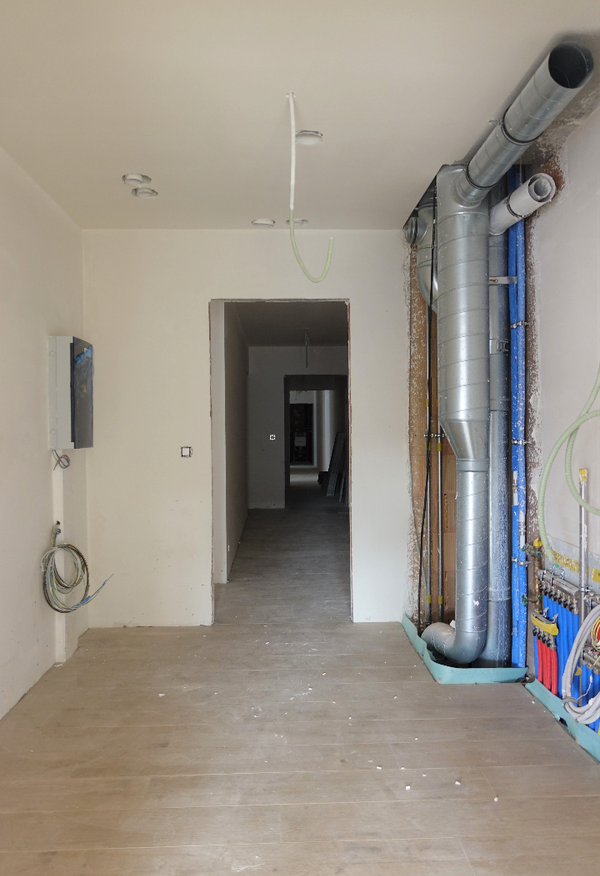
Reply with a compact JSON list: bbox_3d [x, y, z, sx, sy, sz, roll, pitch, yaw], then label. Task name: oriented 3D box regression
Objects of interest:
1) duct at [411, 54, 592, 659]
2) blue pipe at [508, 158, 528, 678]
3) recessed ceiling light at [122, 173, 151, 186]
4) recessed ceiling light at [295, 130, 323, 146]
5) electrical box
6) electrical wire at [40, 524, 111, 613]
[{"bbox_3d":[0.848,-0.071,2.720,0.360,2.580,1.420,-1,1,-2],"label":"duct"},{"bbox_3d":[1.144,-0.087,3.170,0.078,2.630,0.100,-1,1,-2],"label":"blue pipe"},{"bbox_3d":[-0.845,-1.344,3.129,0.145,0.045,0.145,-1,1,-2],"label":"recessed ceiling light"},{"bbox_3d":[0.033,-1.346,2.699,0.137,0.040,0.137,-1,1,-2],"label":"recessed ceiling light"},{"bbox_3d":[-1.320,-0.251,3.483,0.133,0.623,0.360,-1,1,-2],"label":"electrical box"},{"bbox_3d":[-1.240,0.727,3.359,0.270,0.510,0.310,-1,1,-2],"label":"electrical wire"}]

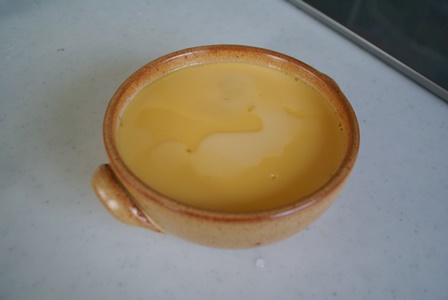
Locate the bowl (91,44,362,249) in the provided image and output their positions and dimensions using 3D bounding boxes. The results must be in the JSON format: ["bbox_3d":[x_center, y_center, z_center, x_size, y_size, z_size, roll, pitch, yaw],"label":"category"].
[{"bbox_3d":[0.004,0.002,0.272,0.163,0.059,0.140,-29,53,-24],"label":"bowl"}]

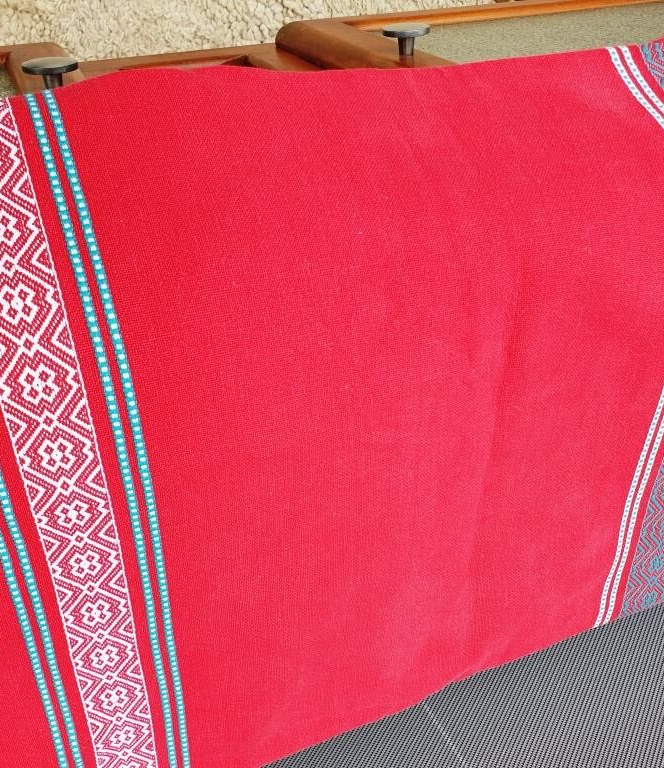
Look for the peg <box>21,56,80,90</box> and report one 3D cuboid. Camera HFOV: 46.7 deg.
[{"bbox_3d":[-0.170,-0.186,0.468,0.033,0.018,0.033,-2,35,0],"label":"peg"}]

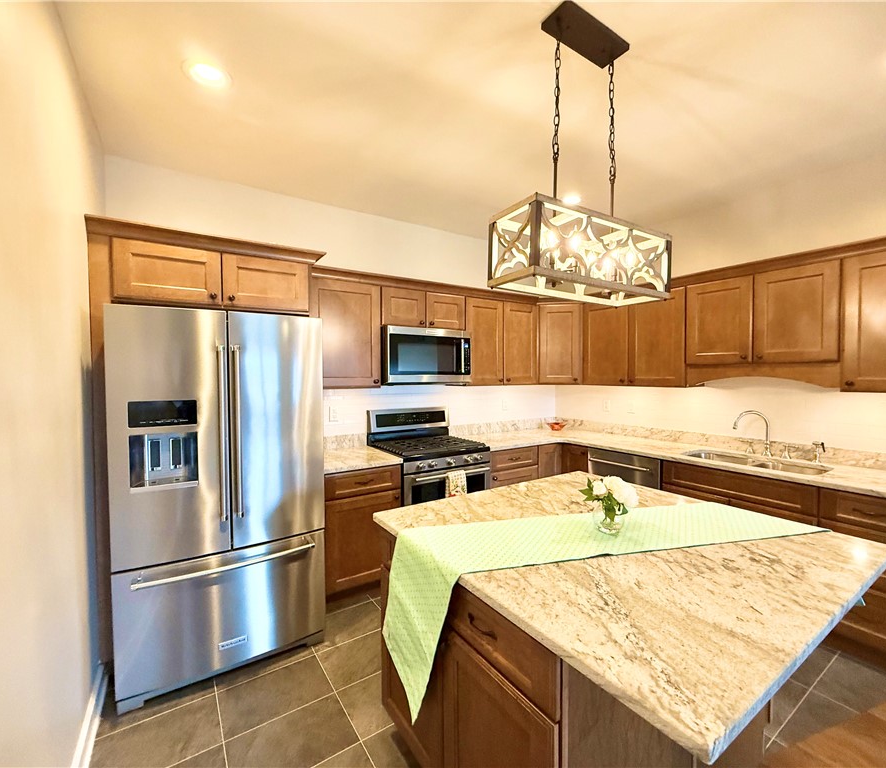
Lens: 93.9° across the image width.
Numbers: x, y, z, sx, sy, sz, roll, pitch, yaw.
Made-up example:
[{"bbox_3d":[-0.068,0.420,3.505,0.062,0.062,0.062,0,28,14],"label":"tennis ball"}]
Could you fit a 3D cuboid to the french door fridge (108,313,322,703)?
[{"bbox_3d":[-1.257,0.550,2.354,0.906,1.790,0.895,-1,2,-33],"label":"french door fridge"}]

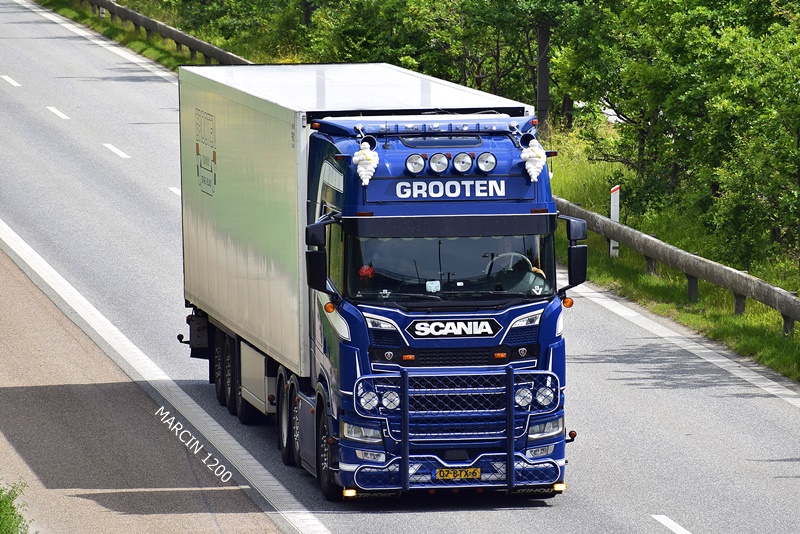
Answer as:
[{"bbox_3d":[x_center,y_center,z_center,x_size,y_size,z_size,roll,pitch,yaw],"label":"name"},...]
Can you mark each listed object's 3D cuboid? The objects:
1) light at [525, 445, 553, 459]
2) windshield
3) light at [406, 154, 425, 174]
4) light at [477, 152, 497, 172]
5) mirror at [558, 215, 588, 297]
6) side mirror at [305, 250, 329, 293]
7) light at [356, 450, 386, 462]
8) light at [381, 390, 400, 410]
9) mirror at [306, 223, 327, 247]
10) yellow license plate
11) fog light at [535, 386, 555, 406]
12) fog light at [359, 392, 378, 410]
[{"bbox_3d":[1.473,1.934,76.901,0.295,0.120,0.130,-2,4,-17],"label":"light"},{"bbox_3d":[0.532,0.000,76.845,2.200,0.800,0.340,-1,4,-7],"label":"windshield"},{"bbox_3d":[0.162,-1.078,76.847,0.210,0.210,0.130,-1,4,-7],"label":"light"},{"bbox_3d":[0.912,-1.100,77.065,0.210,0.210,0.110,-1,4,-7],"label":"light"},{"bbox_3d":[1.833,-0.121,77.516,0.290,0.850,0.250,-1,4,-10],"label":"mirror"},{"bbox_3d":[-0.877,0.053,77.192,0.210,0.430,0.150,-1,4,-2],"label":"side mirror"},{"bbox_3d":[-0.308,1.981,76.684,0.295,0.120,0.130,-1,4,3],"label":"light"},{"bbox_3d":[-0.093,1.395,76.482,0.200,0.200,0.110,-1,4,-7],"label":"light"},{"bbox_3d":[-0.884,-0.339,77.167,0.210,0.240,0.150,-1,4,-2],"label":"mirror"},{"bbox_3d":[0.599,2.175,76.900,0.510,0.110,0.015,-1,4,-7],"label":"yellow license plate"},{"bbox_3d":[1.518,1.358,76.678,0.200,0.200,0.110,-1,4,-7],"label":"fog light"},{"bbox_3d":[-0.321,1.398,76.638,0.210,0.210,0.120,-1,4,-7],"label":"fog light"}]

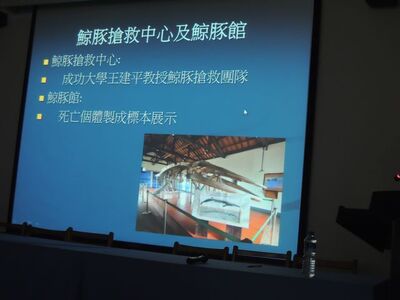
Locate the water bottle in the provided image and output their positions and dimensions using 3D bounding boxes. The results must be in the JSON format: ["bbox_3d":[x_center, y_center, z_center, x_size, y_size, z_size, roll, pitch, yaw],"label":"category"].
[{"bbox_3d":[0.538,0.515,3.100,0.065,0.227,0.065,5,-6,0],"label":"water bottle"}]

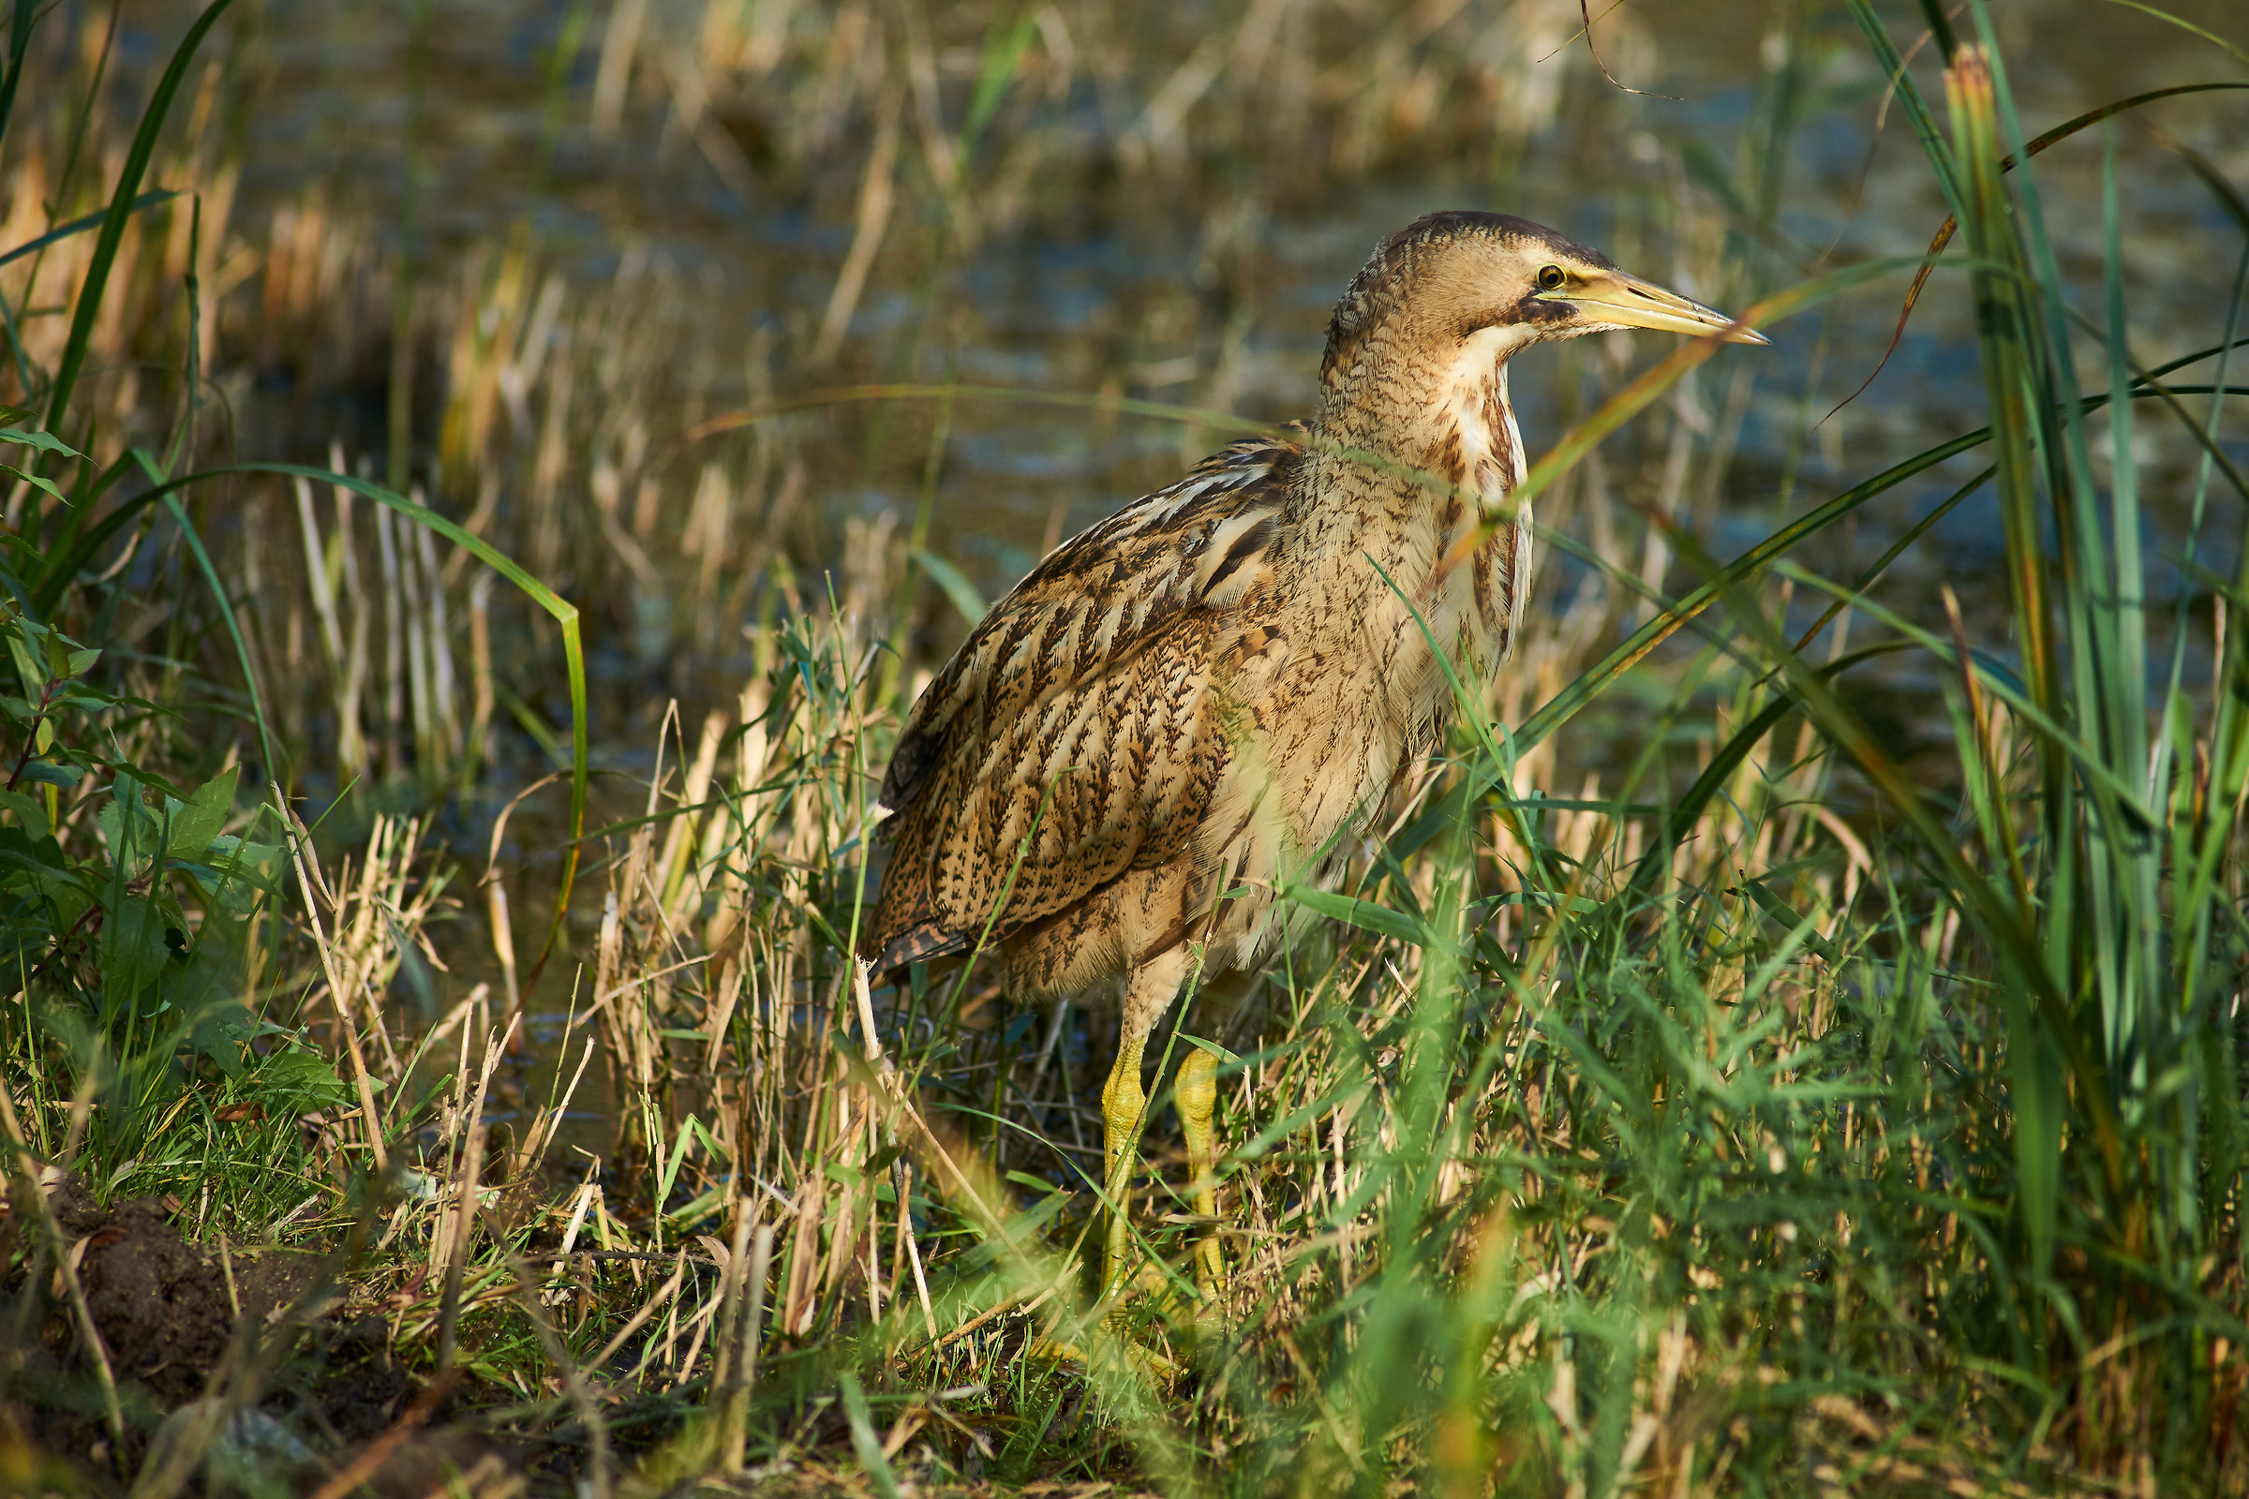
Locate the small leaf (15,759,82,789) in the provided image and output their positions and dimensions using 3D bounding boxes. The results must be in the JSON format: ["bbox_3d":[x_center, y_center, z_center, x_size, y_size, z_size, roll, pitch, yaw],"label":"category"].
[{"bbox_3d":[-0.482,0.011,8.400,0.030,0.013,0.022,0,7,0],"label":"small leaf"}]

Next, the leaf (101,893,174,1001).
[{"bbox_3d":[-0.437,0.088,8.300,0.030,0.050,0.016,9,0,0],"label":"leaf"}]

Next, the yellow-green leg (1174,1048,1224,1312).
[{"bbox_3d":[0.033,0.191,8.260,0.026,0.120,0.020,4,8,27],"label":"yellow-green leg"}]

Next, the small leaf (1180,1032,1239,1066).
[{"bbox_3d":[0.037,0.130,8.130,0.030,0.007,0.010,25,0,0],"label":"small leaf"}]

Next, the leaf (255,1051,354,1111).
[{"bbox_3d":[-0.367,0.148,8.400,0.044,0.024,0.030,0,7,0],"label":"leaf"}]

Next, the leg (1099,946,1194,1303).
[{"bbox_3d":[0.010,0.165,8.200,0.042,0.160,0.026,4,8,27],"label":"leg"}]

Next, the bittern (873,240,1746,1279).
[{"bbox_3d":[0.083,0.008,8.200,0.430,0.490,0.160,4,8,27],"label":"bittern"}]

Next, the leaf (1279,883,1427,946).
[{"bbox_3d":[0.099,0.071,8.100,0.066,0.014,0.018,16,0,0],"label":"leaf"}]

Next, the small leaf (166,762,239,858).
[{"bbox_3d":[-0.412,0.028,8.350,0.026,0.052,0.015,34,0,0],"label":"small leaf"}]

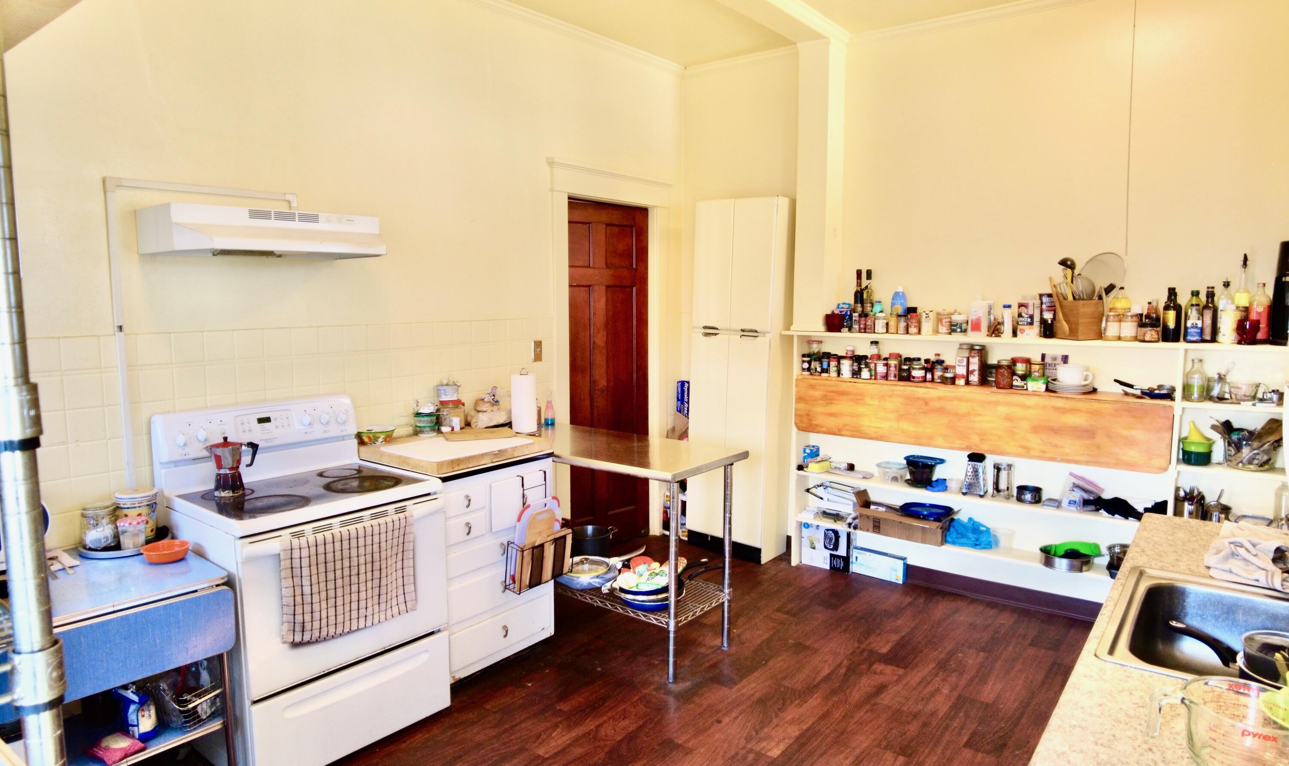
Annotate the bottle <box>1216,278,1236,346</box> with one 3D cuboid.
[{"bbox_3d":[2.550,-0.310,3.251,0.070,0.278,0.070,5,8,40],"label":"bottle"}]

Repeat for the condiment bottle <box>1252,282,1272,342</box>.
[{"bbox_3d":[2.659,-0.305,3.197,0.067,0.256,0.067,5,8,40],"label":"condiment bottle"}]

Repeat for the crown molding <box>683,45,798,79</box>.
[{"bbox_3d":[0.577,-2.019,4.689,0.820,0.062,0.056,5,9,38],"label":"crown molding"}]

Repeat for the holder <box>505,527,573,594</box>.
[{"bbox_3d":[-0.475,0.796,3.385,0.110,0.205,0.310,5,8,40],"label":"holder"}]

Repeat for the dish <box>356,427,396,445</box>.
[{"bbox_3d":[-1.193,0.240,3.316,0.158,0.065,0.158,0,7,0],"label":"dish"}]

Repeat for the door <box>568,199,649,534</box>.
[{"bbox_3d":[-0.240,-0.005,4.591,0.045,2.162,0.825,5,8,40],"label":"door"}]

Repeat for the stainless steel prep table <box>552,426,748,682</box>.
[{"bbox_3d":[-0.172,0.750,3.652,1.240,0.894,0.600,5,9,38],"label":"stainless steel prep table"}]

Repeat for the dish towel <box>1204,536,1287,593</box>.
[{"bbox_3d":[1.517,0.445,1.853,0.200,0.075,0.210,5,9,38],"label":"dish towel"}]

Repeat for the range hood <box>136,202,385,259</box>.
[{"bbox_3d":[-1.363,-0.549,2.752,0.448,0.150,0.755,5,9,38],"label":"range hood"}]

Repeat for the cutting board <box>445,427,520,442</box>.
[{"bbox_3d":[-0.775,0.248,3.500,0.310,0.018,0.235,-3,7,-23],"label":"cutting board"}]

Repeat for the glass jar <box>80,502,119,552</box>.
[{"bbox_3d":[-1.771,0.466,2.424,0.100,0.140,0.100,5,9,38],"label":"glass jar"}]

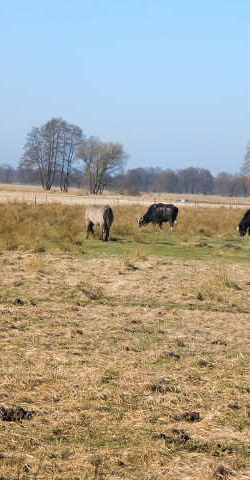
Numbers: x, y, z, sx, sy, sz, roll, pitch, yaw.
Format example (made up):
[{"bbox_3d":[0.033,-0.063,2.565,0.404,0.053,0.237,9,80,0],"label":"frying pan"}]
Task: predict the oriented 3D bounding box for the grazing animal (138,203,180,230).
[{"bbox_3d":[1.569,-1.045,91.000,1.950,1.320,0.680,3,2,12],"label":"grazing animal"}]

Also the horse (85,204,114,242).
[{"bbox_3d":[-0.900,-0.625,72.000,0.550,1.340,1.750,2,2,-33],"label":"horse"}]

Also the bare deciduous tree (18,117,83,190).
[{"bbox_3d":[-19.635,-22.686,520.000,16.800,19.000,14.000,3,2,0],"label":"bare deciduous tree"}]

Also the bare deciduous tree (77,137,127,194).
[{"bbox_3d":[-5.052,-16.681,440.000,11.200,12.800,10.000,3,2,0],"label":"bare deciduous tree"}]

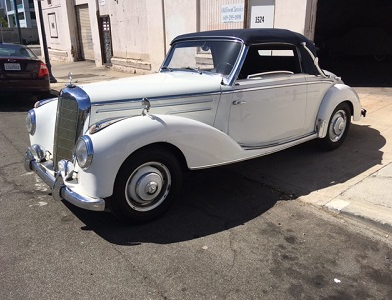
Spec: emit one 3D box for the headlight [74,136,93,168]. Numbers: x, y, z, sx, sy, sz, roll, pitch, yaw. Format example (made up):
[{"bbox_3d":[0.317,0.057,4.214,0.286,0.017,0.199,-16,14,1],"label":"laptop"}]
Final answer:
[{"bbox_3d":[-0.776,0.019,2.374,0.085,0.238,0.235,-16,23,-37],"label":"headlight"}]

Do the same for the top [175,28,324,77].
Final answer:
[{"bbox_3d":[0.640,-1.204,4.126,1.550,0.550,1.300,-16,23,-37],"label":"top"}]

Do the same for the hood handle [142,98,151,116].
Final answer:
[{"bbox_3d":[-0.393,-0.332,2.625,0.060,0.138,0.080,-16,23,-37],"label":"hood handle"}]

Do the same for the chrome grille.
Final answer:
[{"bbox_3d":[-1.094,-0.160,2.946,0.150,0.770,0.500,-4,15,-40],"label":"chrome grille"}]

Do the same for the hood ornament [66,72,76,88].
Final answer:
[{"bbox_3d":[-1.063,-0.587,2.843,0.070,0.130,0.075,-16,23,-37],"label":"hood ornament"}]

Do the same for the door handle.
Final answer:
[{"bbox_3d":[0.412,-0.450,3.176,0.175,0.040,0.050,-16,23,-37],"label":"door handle"}]

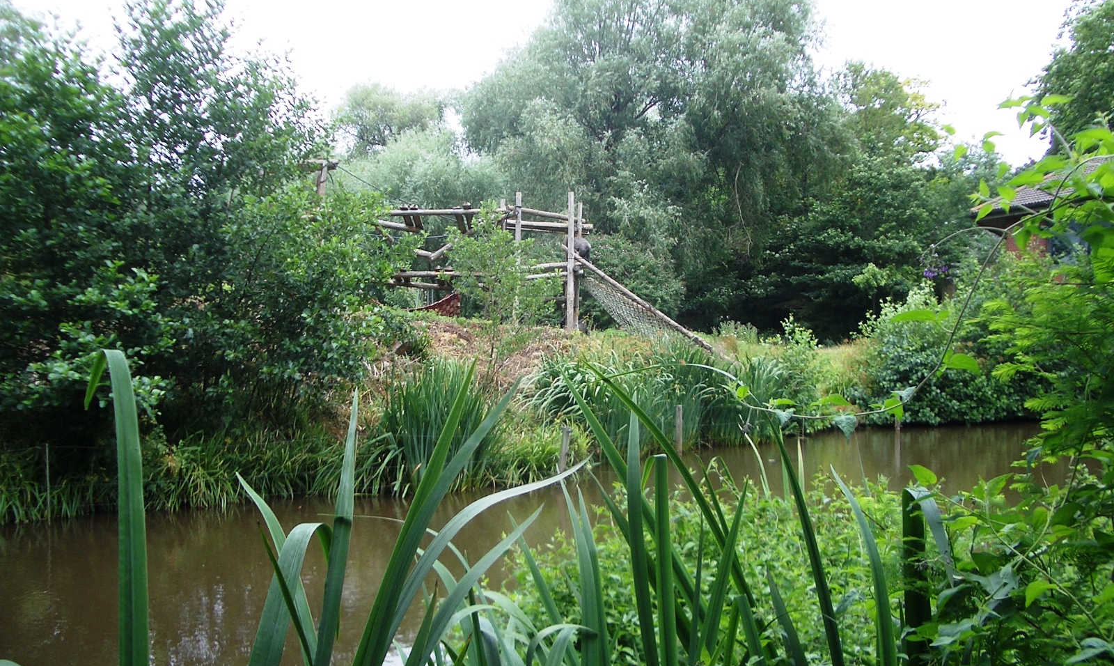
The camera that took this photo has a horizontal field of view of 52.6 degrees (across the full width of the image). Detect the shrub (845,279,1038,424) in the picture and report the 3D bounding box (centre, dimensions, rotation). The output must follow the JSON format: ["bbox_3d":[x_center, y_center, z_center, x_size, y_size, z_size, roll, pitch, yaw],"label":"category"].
[{"bbox_3d":[6.797,0.342,19.700,3.350,2.500,2.700,0,1,0],"label":"shrub"}]

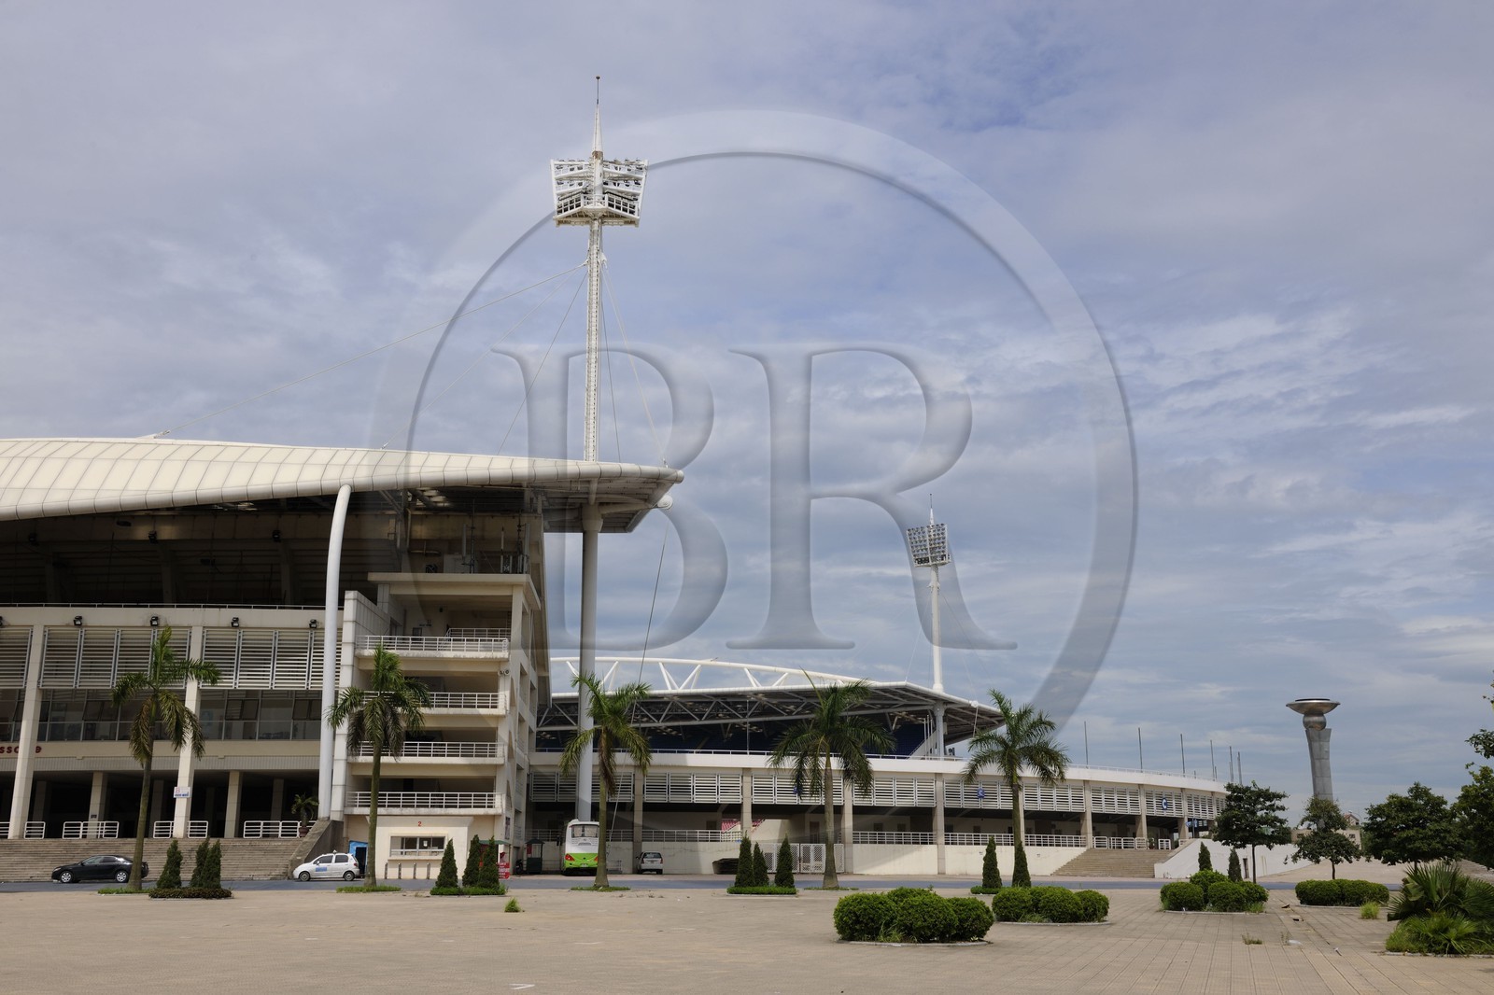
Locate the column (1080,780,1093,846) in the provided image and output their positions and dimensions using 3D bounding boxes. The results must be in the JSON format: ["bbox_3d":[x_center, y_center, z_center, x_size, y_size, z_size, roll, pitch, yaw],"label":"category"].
[{"bbox_3d":[25.751,23.947,113.031,0.850,5.028,0.600,13,-18,-42],"label":"column"}]

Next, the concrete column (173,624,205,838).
[{"bbox_3d":[-33.416,14.024,89.981,0.720,12.715,0.750,1,-14,-3],"label":"concrete column"}]

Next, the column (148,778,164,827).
[{"bbox_3d":[-43.847,23.332,110.882,0.680,4.300,0.740,1,-14,-3],"label":"column"}]

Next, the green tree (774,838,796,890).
[{"bbox_3d":[1.433,13.917,56.768,0.780,2.153,0.780,0,-14,0],"label":"green tree"}]

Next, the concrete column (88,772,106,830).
[{"bbox_3d":[-44.280,21.044,101.689,0.650,4.450,0.720,1,-14,-3],"label":"concrete column"}]

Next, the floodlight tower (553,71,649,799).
[{"bbox_3d":[-10.887,-3.246,106.219,7.100,58.410,3.200,0,-13,0],"label":"floodlight tower"}]

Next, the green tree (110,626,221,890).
[{"bbox_3d":[-22.991,10.185,58.181,4.150,10.150,4.100,0,-14,0],"label":"green tree"}]

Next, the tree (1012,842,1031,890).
[{"bbox_3d":[9.976,13.522,54.416,0.760,1.750,0.760,0,-14,0],"label":"tree"}]

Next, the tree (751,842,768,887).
[{"bbox_3d":[0.562,14.299,57.724,0.720,1.947,0.720,0,-13,0],"label":"tree"}]

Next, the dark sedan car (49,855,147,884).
[{"bbox_3d":[-34.153,19.601,79.004,4.820,1.470,1.820,1,-14,-6],"label":"dark sedan car"}]

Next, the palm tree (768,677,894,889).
[{"bbox_3d":[3.658,12.546,66.057,5.300,9.193,5.000,0,-13,0],"label":"palm tree"}]

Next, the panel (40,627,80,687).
[{"bbox_3d":[-40.669,9.551,88.528,1.954,3.528,0.150,1,-14,-6],"label":"panel"}]

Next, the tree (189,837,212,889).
[{"bbox_3d":[-18.702,12.670,51.236,0.800,1.920,0.800,0,-14,0],"label":"tree"}]

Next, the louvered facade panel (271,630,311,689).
[{"bbox_3d":[-27.349,9.761,89.917,1.963,3.533,0.150,1,-14,-6],"label":"louvered facade panel"}]

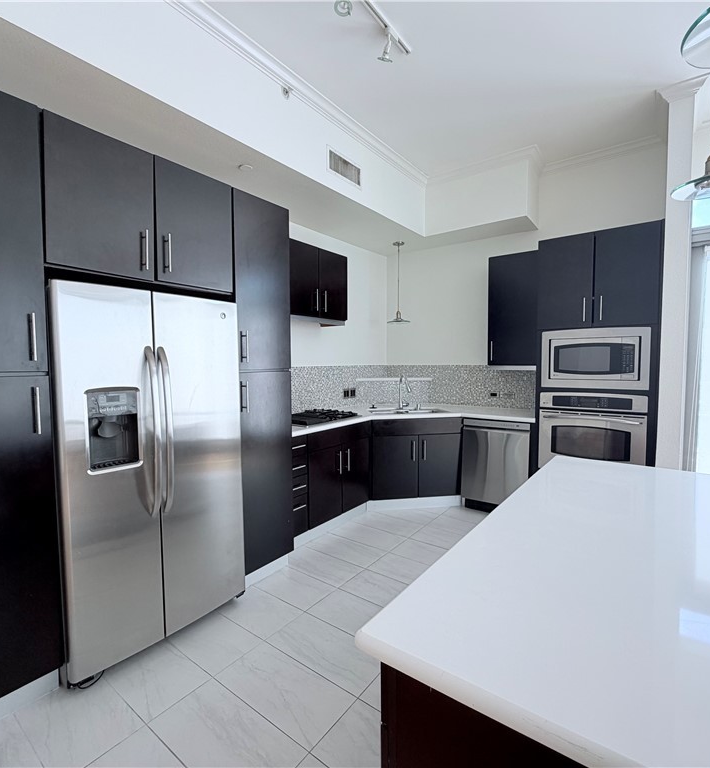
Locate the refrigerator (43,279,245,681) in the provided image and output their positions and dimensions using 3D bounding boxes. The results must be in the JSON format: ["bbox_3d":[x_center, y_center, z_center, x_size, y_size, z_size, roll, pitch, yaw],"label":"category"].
[{"bbox_3d":[-1.224,0.431,2.291,0.805,1.770,0.913,2,4,36],"label":"refrigerator"}]

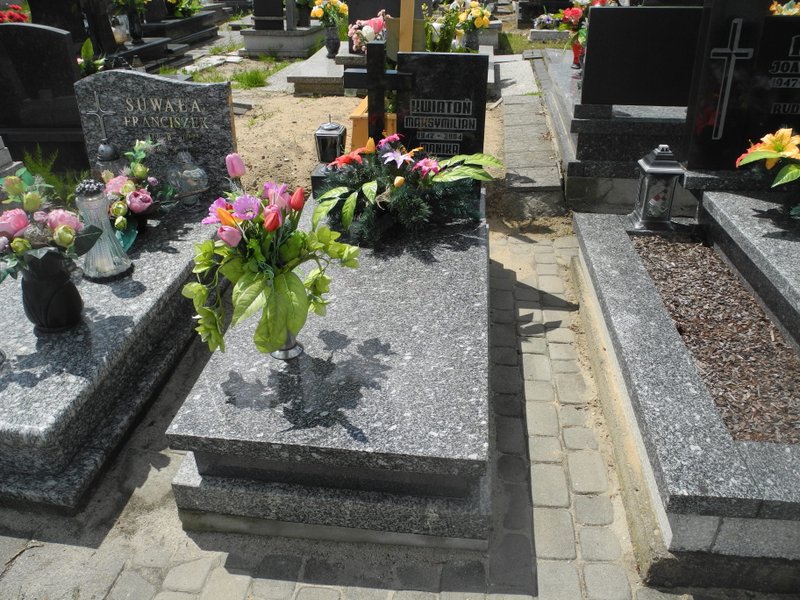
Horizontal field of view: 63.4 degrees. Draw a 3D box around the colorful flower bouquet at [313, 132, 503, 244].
[{"bbox_3d":[0.028,-0.542,2.929,0.827,0.363,0.504,4,27,6],"label":"colorful flower bouquet"}]

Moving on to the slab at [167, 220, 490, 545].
[{"bbox_3d":[-0.120,0.166,2.448,0.882,0.378,1.492,4,30,6],"label":"slab"}]

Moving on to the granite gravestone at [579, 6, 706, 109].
[{"bbox_3d":[1.293,-1.273,3.405,0.625,0.480,0.081,4,27,6],"label":"granite gravestone"}]

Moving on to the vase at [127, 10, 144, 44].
[{"bbox_3d":[-2.739,-2.821,6.700,0.150,0.310,0.150,4,27,6],"label":"vase"}]

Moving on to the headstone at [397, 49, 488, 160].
[{"bbox_3d":[0.194,-0.857,3.038,0.403,0.555,0.081,4,27,6],"label":"headstone"}]

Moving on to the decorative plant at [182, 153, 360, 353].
[{"bbox_3d":[-0.398,-0.113,1.959,0.534,0.605,0.433,4,27,6],"label":"decorative plant"}]

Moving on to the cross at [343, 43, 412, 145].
[{"bbox_3d":[-0.101,-0.886,3.048,0.318,0.598,0.091,4,27,6],"label":"cross"}]

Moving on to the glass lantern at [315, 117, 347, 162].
[{"bbox_3d":[-0.342,-0.787,3.216,0.136,0.267,0.136,4,27,6],"label":"glass lantern"}]

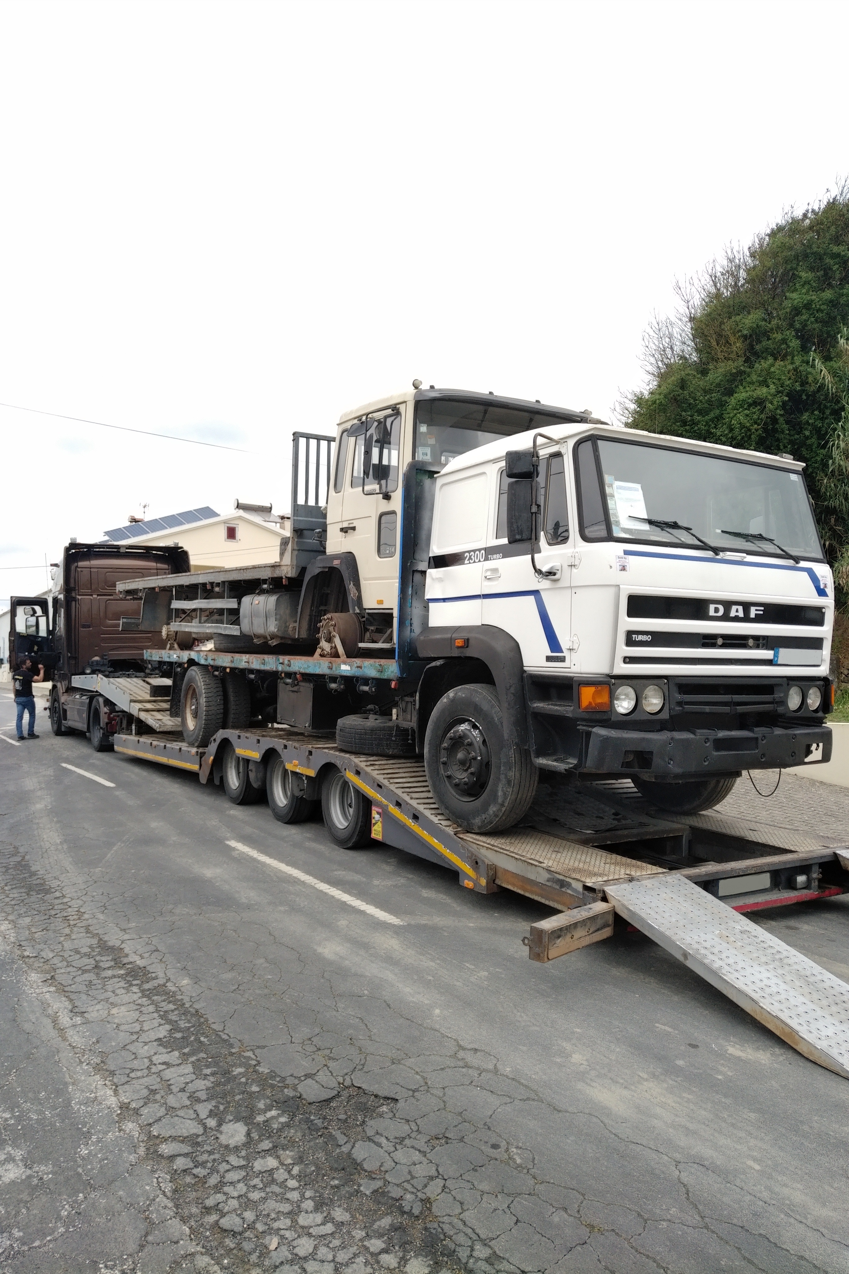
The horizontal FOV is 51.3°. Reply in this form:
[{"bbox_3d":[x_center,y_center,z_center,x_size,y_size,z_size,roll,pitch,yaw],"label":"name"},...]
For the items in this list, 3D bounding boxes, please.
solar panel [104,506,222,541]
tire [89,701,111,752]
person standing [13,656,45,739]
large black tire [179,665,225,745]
[{"bbox_3d":[-14.200,-6.170,48.100,6.050,0.100,1.650,-20,34,-30],"label":"solar panel"},{"bbox_3d":[-6.170,1.670,16.800,0.310,0.990,0.990,1,-2,-30],"label":"tire"},{"bbox_3d":[-8.321,1.277,18.600,0.520,1.730,0.500,-1,-2,33],"label":"person standing"},{"bbox_3d":[-2.930,0.910,11.620,0.290,1.040,1.040,1,-2,-31],"label":"large black tire"}]

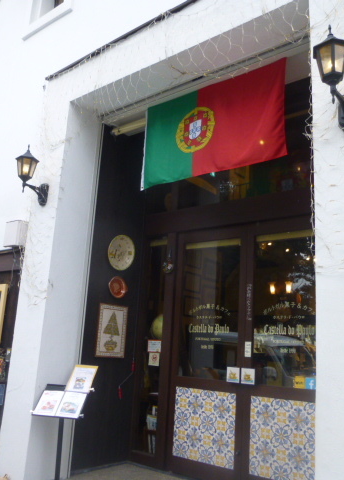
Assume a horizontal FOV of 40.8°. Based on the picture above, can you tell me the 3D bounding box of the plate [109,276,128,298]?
[{"bbox_3d":[-0.579,0.519,5.047,0.060,0.233,0.295,-7,-17,39],"label":"plate"}]

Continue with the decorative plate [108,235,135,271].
[{"bbox_3d":[-0.554,0.145,5.146,0.050,0.402,0.409,-7,-17,39],"label":"decorative plate"}]

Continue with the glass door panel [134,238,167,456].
[{"bbox_3d":[-0.220,1.105,5.074,0.280,2.312,0.050,-7,-17,39],"label":"glass door panel"}]

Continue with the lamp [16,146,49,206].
[{"bbox_3d":[-1.436,-0.669,4.676,0.231,0.592,0.368,-7,-17,39],"label":"lamp"}]

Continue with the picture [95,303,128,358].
[{"bbox_3d":[-0.633,0.976,4.931,0.030,0.552,0.420,-7,-17,39],"label":"picture"}]

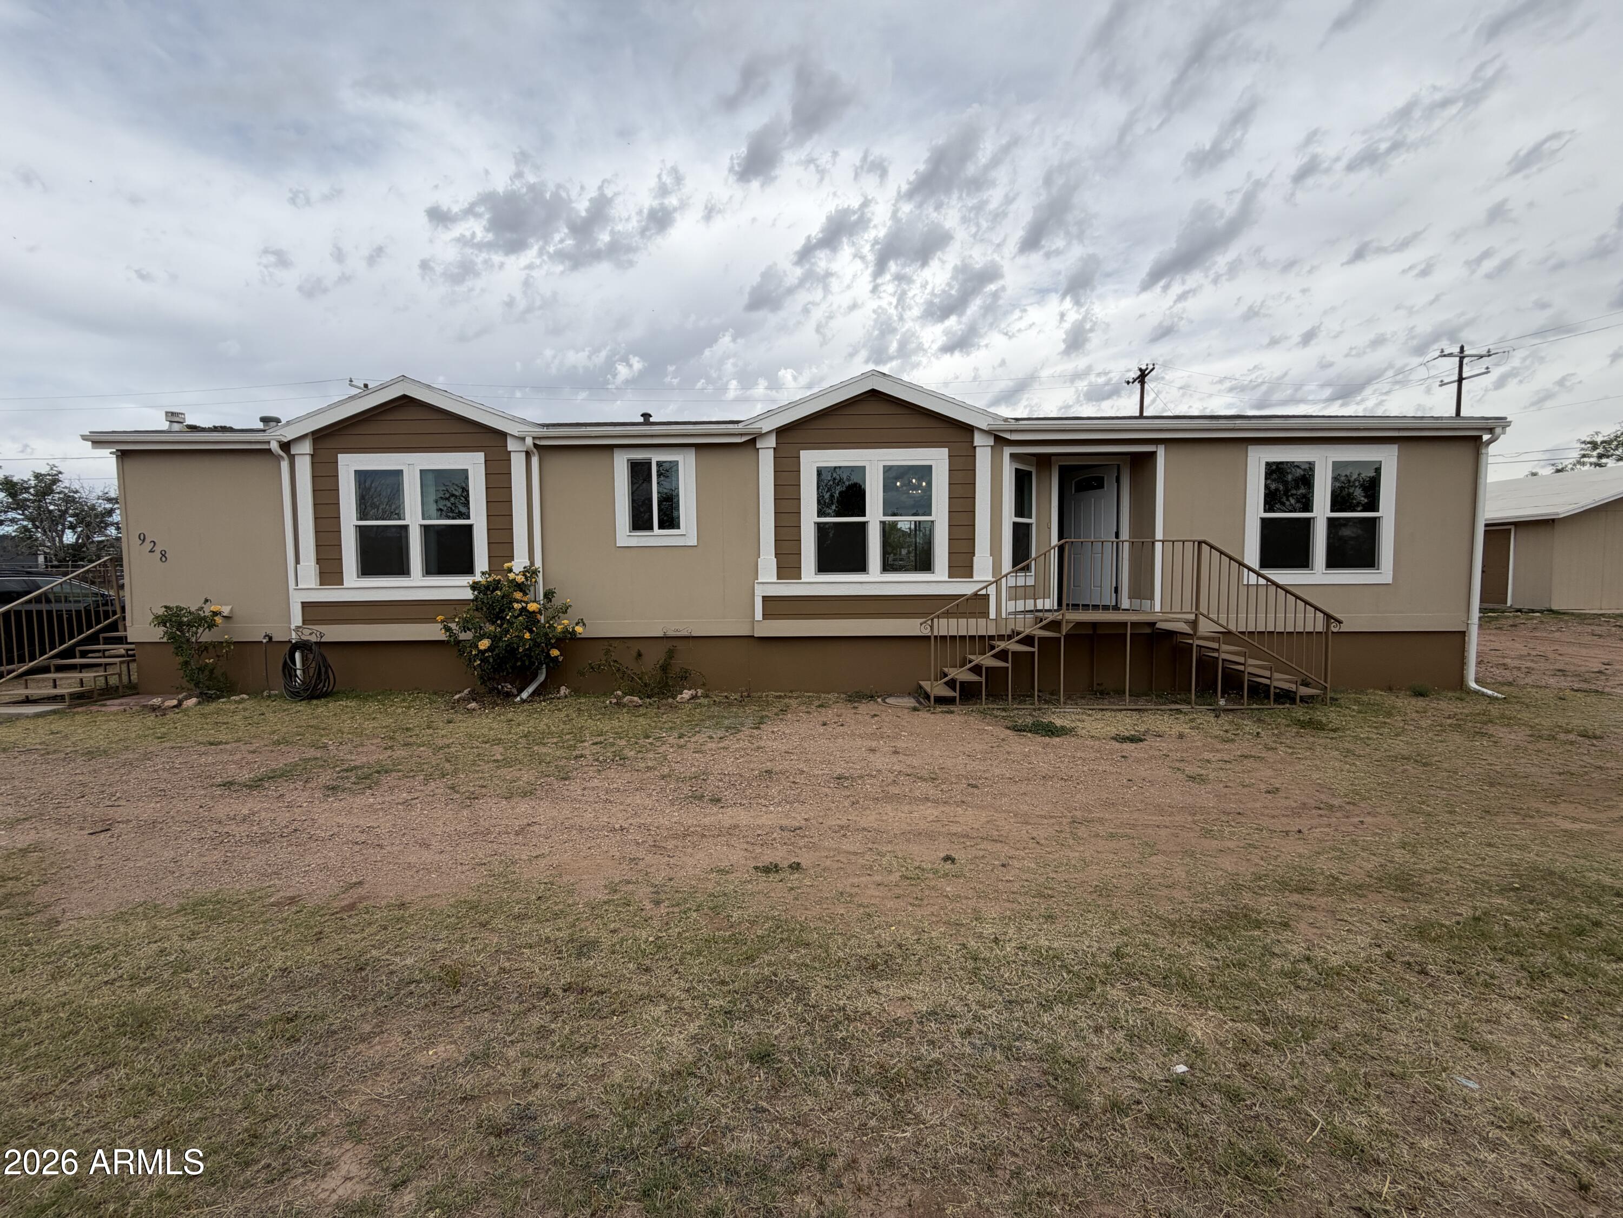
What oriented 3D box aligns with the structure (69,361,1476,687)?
[{"bbox_3d":[-0.253,-1.143,12.112,17.600,4.080,8.100,0,3,1],"label":"structure"}]

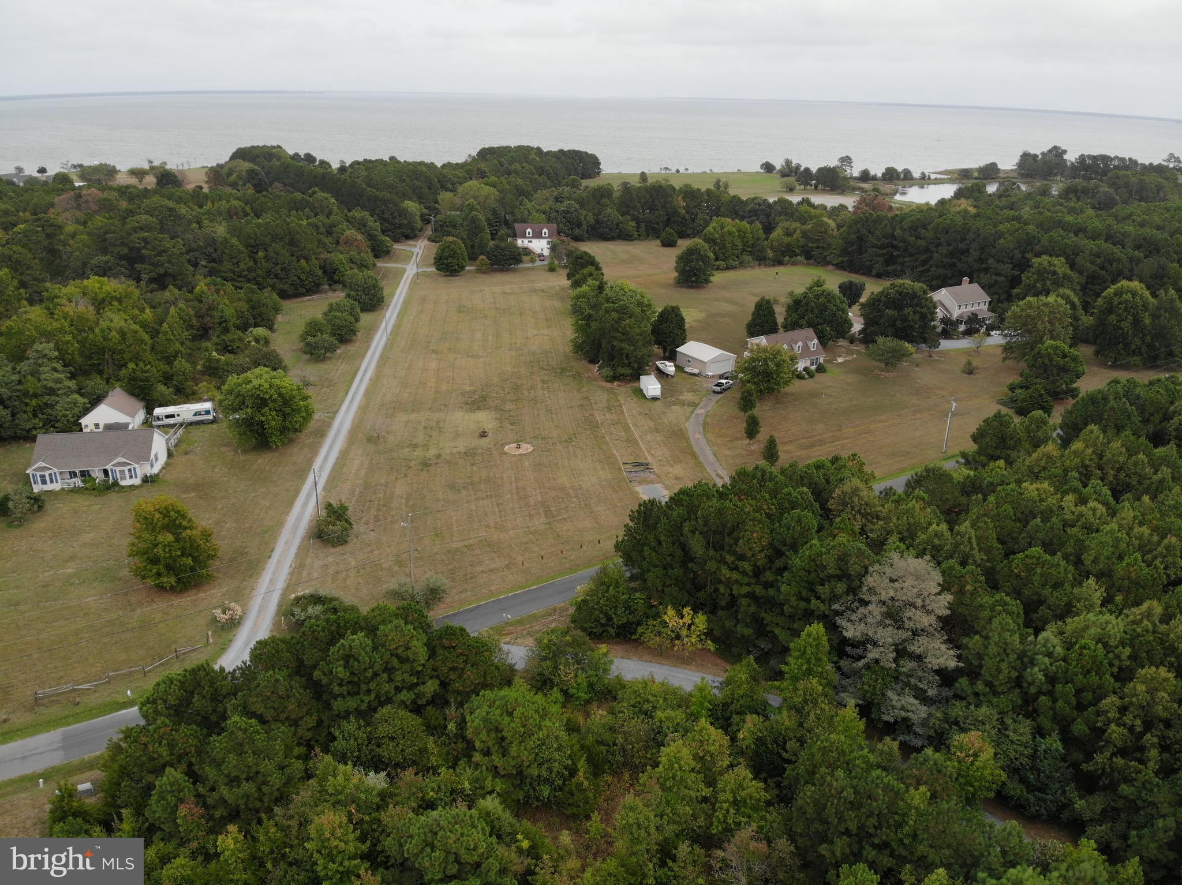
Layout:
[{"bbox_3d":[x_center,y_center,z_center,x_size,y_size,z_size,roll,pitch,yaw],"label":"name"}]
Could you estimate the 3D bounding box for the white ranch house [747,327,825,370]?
[{"bbox_3d":[43.617,-20.606,182.647,14.300,7.500,9.600,-12,27,-28],"label":"white ranch house"}]

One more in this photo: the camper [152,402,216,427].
[{"bbox_3d":[-73.378,-5.106,147.835,9.700,3.000,2.550,-6,24,-16],"label":"camper"}]

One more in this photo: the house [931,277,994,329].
[{"bbox_3d":[100.555,-38.225,223.598,14.500,10.300,11.800,-11,26,-26],"label":"house"}]

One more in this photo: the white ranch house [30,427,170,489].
[{"bbox_3d":[-75.900,1.941,127.018,16.100,6.600,10.000,-4,24,-11],"label":"white ranch house"}]

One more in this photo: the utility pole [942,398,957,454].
[{"bbox_3d":[61.442,-2.917,140.229,0.700,10.200,0.500,1,23,0],"label":"utility pole"}]

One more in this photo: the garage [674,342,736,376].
[{"bbox_3d":[25.688,-19.128,183.011,8.900,4.700,10.300,-14,28,-31],"label":"garage"}]

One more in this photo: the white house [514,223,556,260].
[{"bbox_3d":[-19.387,-72.134,291.487,14.000,10.200,9.200,-2,24,-7],"label":"white house"}]

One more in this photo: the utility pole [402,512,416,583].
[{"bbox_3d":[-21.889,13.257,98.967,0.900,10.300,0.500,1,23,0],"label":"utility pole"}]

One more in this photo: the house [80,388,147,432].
[{"bbox_3d":[-84.873,-5.596,145.751,8.400,5.600,8.400,-4,24,-11],"label":"house"}]

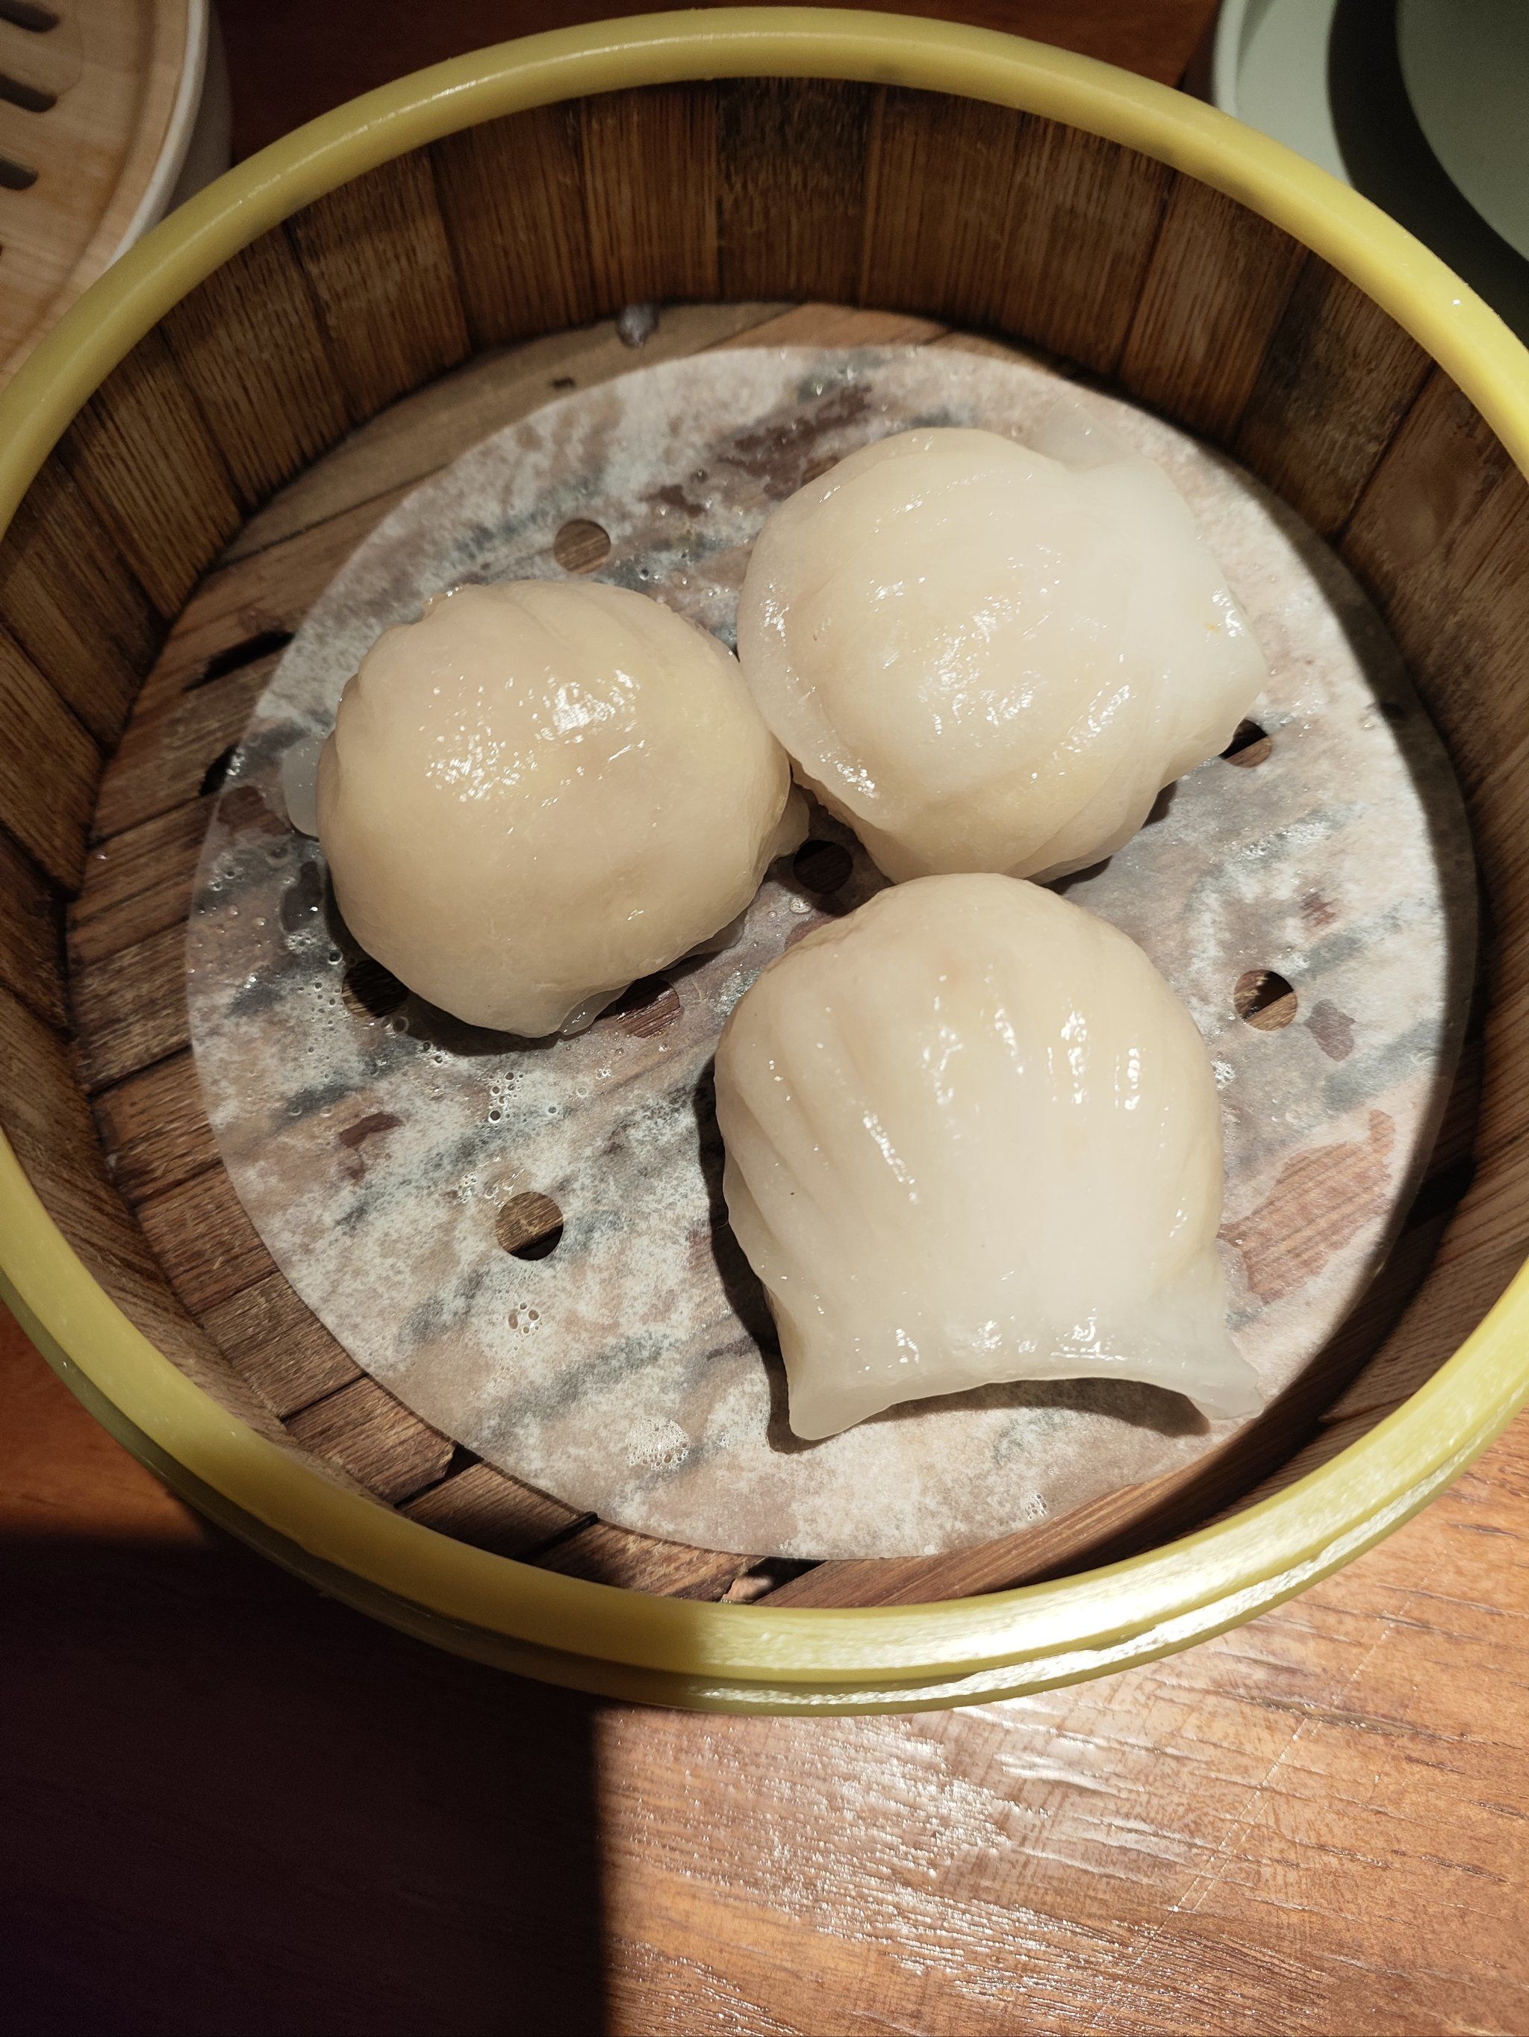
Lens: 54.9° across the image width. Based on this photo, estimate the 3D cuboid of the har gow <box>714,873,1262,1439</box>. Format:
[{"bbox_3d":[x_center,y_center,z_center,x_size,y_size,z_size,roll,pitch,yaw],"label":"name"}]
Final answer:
[{"bbox_3d":[0.021,0.011,0.144,0.050,0.030,0.058,-4,73,-4],"label":"har gow"}]

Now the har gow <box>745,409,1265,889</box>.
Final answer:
[{"bbox_3d":[0.026,-0.043,0.162,0.059,0.030,0.057,-36,77,-12],"label":"har gow"}]

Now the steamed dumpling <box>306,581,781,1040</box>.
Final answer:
[{"bbox_3d":[-0.022,-0.024,0.153,0.049,0.031,0.052,-7,73,-5],"label":"steamed dumpling"}]

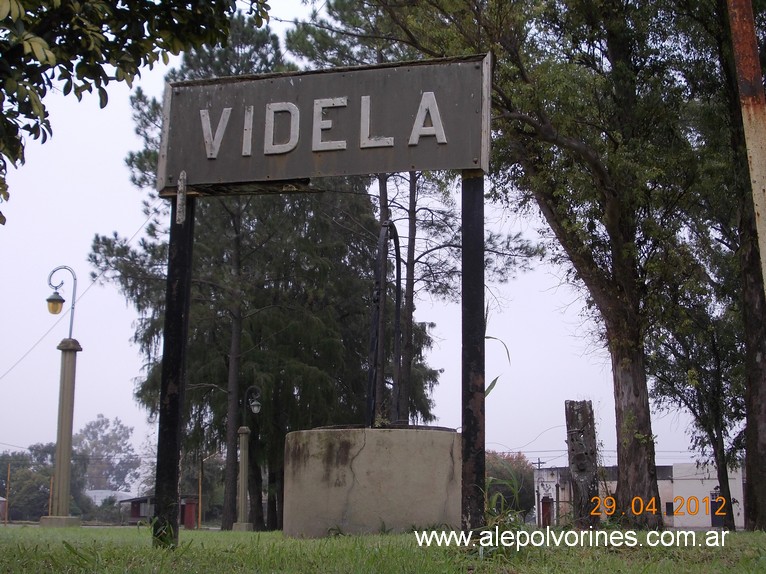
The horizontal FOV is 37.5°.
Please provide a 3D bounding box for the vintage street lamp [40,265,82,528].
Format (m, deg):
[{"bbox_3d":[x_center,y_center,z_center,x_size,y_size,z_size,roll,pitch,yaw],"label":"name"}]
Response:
[{"bbox_3d":[-4.987,1.659,17.645,0.740,4.084,0.620,-1,-11,0],"label":"vintage street lamp"}]

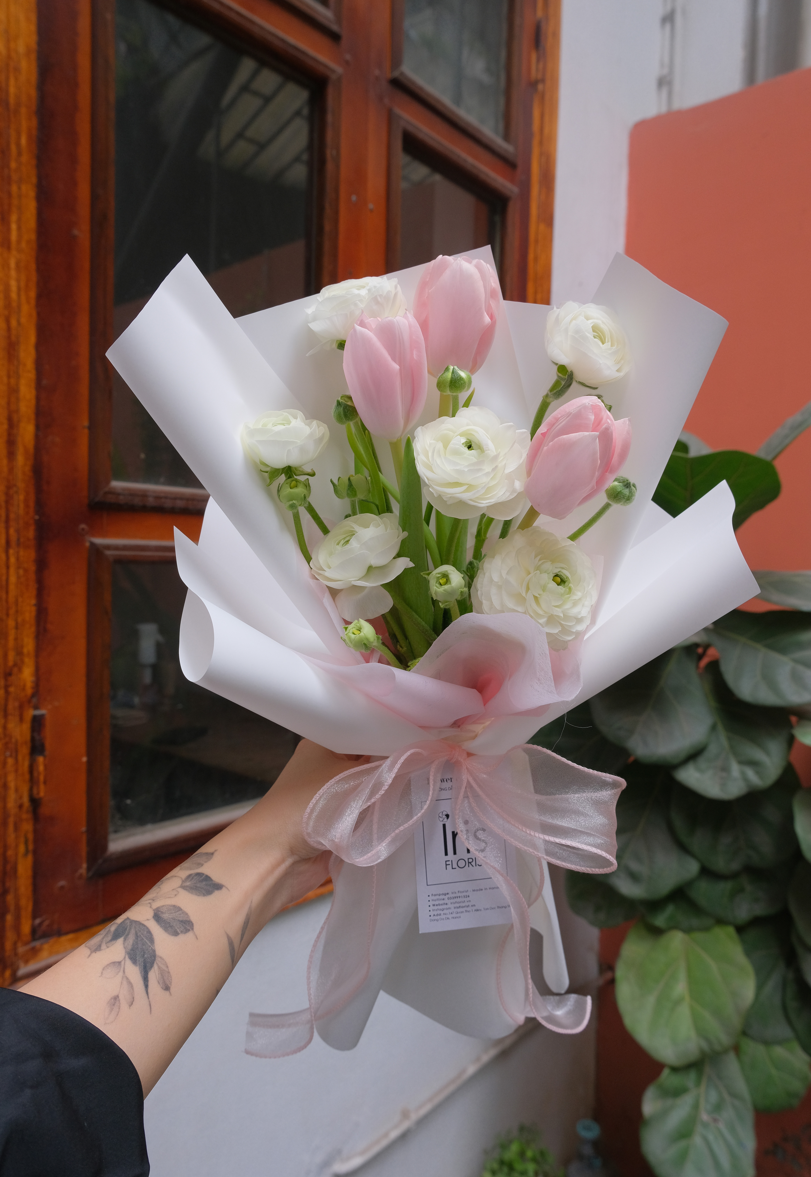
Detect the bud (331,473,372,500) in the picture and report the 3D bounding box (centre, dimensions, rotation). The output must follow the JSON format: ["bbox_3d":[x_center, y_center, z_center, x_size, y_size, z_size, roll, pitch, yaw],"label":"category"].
[{"bbox_3d":[-0.032,-0.060,0.495,0.023,0.017,0.021,1,2,0],"label":"bud"}]

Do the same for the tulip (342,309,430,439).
[{"bbox_3d":[-0.011,-0.122,0.485,0.048,0.070,0.047,-3,-5,0],"label":"tulip"}]

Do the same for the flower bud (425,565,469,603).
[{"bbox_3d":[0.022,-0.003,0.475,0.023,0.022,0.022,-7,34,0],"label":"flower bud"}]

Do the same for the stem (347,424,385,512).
[{"bbox_3d":[-0.023,-0.073,0.515,0.013,0.057,0.012,-19,0,0],"label":"stem"}]

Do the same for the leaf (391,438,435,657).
[{"bbox_3d":[0.004,-0.026,0.505,0.024,0.132,0.020,-3,3,0],"label":"leaf"}]

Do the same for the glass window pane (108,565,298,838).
[{"bbox_3d":[-0.275,0.140,1.228,0.012,0.360,0.338,3,3,41],"label":"glass window pane"}]

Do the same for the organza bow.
[{"bbox_3d":[0.016,0.169,0.468,0.200,0.168,0.085,1,3,0],"label":"organza bow"}]

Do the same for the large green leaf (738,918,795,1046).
[{"bbox_3d":[0.618,0.696,1.500,0.160,0.230,0.070,2,3,17],"label":"large green leaf"}]

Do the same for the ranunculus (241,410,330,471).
[{"bbox_3d":[-0.072,-0.089,0.505,0.052,0.035,0.052,-3,24,0],"label":"ranunculus"}]

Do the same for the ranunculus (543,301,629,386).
[{"bbox_3d":[0.109,-0.146,0.505,0.049,0.049,0.043,-9,-30,-34],"label":"ranunculus"}]

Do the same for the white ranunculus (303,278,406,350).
[{"bbox_3d":[-0.031,-0.171,0.525,0.059,0.043,0.059,-7,25,0],"label":"white ranunculus"}]

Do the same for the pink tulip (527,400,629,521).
[{"bbox_3d":[0.100,-0.075,0.490,0.050,0.068,0.050,26,12,0],"label":"pink tulip"}]

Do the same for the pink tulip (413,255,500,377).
[{"bbox_3d":[0.031,-0.162,0.505,0.052,0.074,0.052,3,-3,0],"label":"pink tulip"}]

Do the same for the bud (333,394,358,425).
[{"bbox_3d":[-0.036,-0.108,0.510,0.017,0.019,0.017,-12,3,0],"label":"bud"}]

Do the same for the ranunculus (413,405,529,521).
[{"bbox_3d":[0.036,-0.070,0.470,0.064,0.064,0.045,-1,-30,1],"label":"ranunculus"}]

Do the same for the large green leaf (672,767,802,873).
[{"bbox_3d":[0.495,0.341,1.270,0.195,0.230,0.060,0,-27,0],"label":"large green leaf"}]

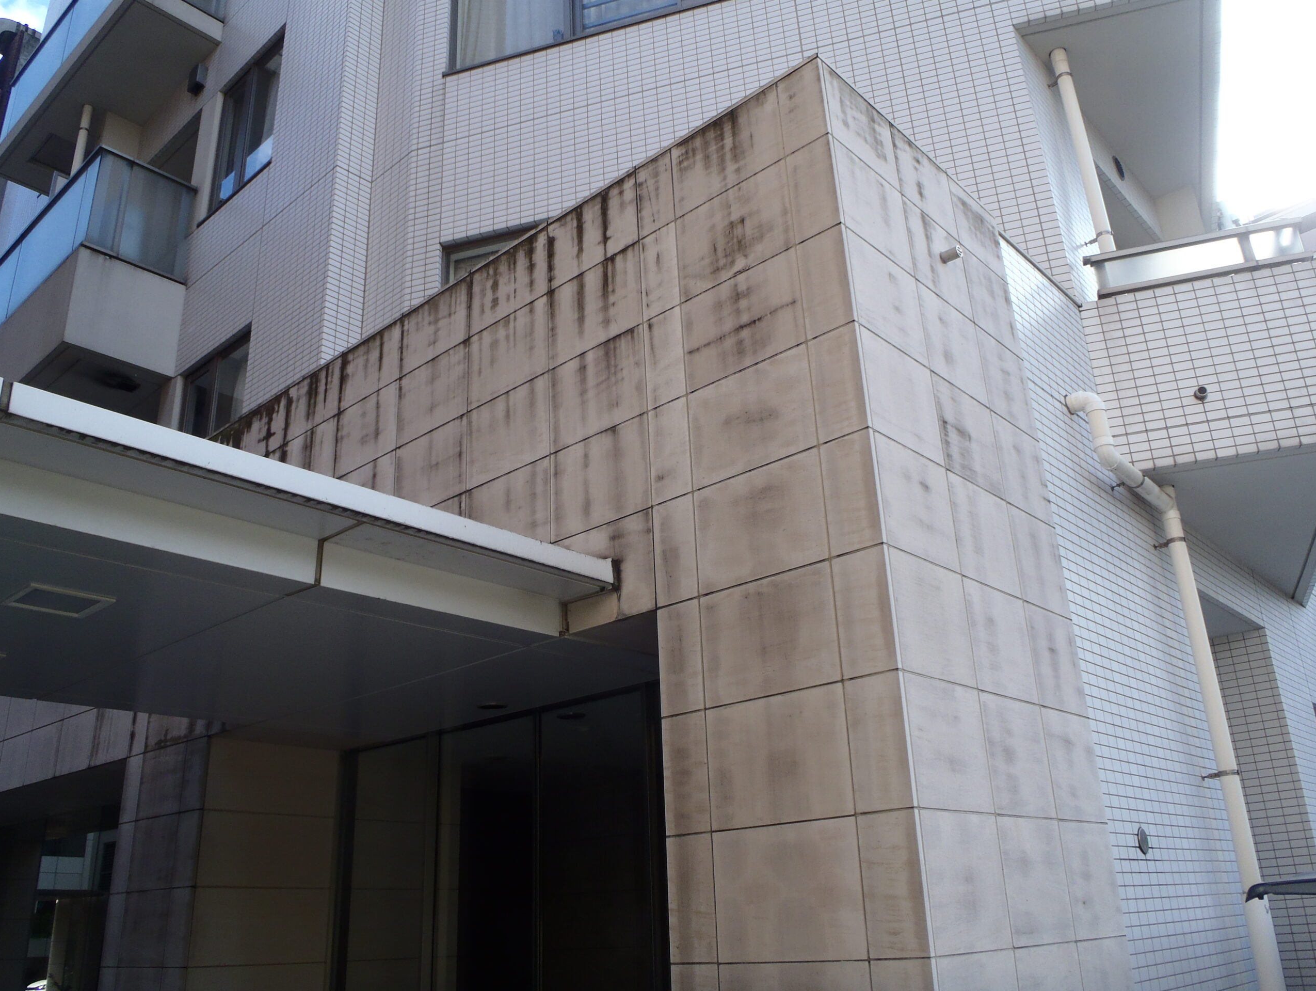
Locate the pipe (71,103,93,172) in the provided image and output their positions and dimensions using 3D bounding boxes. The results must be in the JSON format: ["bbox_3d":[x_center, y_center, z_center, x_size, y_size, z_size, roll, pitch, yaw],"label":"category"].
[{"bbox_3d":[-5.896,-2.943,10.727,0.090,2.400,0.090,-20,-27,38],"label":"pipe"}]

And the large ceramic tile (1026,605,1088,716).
[{"bbox_3d":[1.593,0.667,4.299,0.030,0.409,0.474,-20,-27,38],"label":"large ceramic tile"}]

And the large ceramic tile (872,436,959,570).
[{"bbox_3d":[0.880,0.035,3.650,0.022,0.399,0.499,-20,-27,38],"label":"large ceramic tile"}]

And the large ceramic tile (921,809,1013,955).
[{"bbox_3d":[0.962,1.198,3.312,0.020,0.408,0.499,-20,-28,38],"label":"large ceramic tile"}]

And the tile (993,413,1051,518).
[{"bbox_3d":[1.573,-0.102,4.619,0.025,0.410,0.484,-20,-27,38],"label":"tile"}]

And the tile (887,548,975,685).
[{"bbox_3d":[0.897,0.411,3.502,0.022,0.399,0.499,-20,-27,38],"label":"tile"}]

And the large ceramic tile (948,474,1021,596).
[{"bbox_3d":[1.210,0.158,4.013,0.030,0.398,0.488,-20,-27,38],"label":"large ceramic tile"}]

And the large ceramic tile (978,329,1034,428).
[{"bbox_3d":[1.548,-0.493,4.775,0.020,0.408,0.488,-20,-28,38],"label":"large ceramic tile"}]

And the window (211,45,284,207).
[{"bbox_3d":[-3.606,-3.264,9.449,1.200,1.460,0.100,-20,-27,38],"label":"window"}]

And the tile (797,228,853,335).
[{"bbox_3d":[0.603,-0.756,3.822,0.194,0.398,0.030,-20,-27,38],"label":"tile"}]

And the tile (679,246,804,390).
[{"bbox_3d":[0.320,-0.655,4.049,0.558,0.399,0.022,-20,-27,38],"label":"tile"}]

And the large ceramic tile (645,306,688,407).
[{"bbox_3d":[0.033,-0.564,4.411,0.201,0.408,0.020,-20,-27,38],"label":"large ceramic tile"}]

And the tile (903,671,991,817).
[{"bbox_3d":[0.944,0.811,3.464,0.020,0.408,0.499,-20,-28,38],"label":"tile"}]

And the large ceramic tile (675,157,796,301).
[{"bbox_3d":[0.303,-1.028,4.202,0.555,0.398,0.030,-20,-27,38],"label":"large ceramic tile"}]

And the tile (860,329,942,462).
[{"bbox_3d":[0.862,-0.338,3.812,0.030,0.398,0.488,-20,-27,38],"label":"tile"}]

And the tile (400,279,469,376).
[{"bbox_3d":[-1.174,-0.891,5.666,0.582,0.372,0.020,-20,-27,38],"label":"tile"}]

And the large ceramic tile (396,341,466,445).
[{"bbox_3d":[-1.157,-0.521,5.521,0.582,0.408,0.020,-20,-27,38],"label":"large ceramic tile"}]

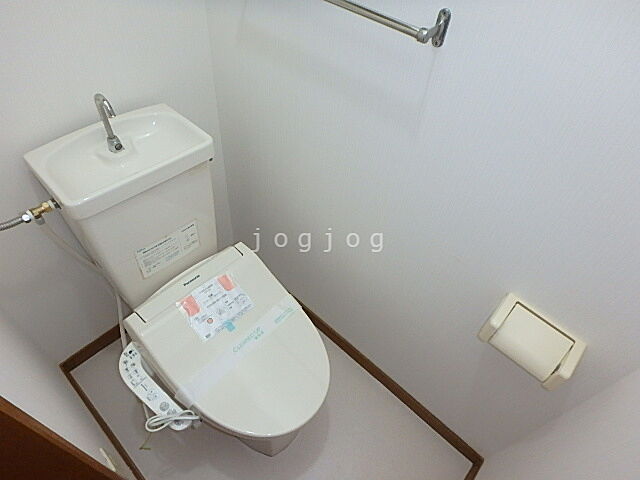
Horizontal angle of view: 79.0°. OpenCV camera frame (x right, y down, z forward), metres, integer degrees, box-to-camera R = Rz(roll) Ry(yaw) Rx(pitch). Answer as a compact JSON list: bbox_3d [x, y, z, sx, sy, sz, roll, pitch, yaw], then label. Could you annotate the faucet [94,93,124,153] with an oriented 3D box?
[{"bbox_3d":[-0.468,-0.252,0.870,0.075,0.155,0.033,37,54,23],"label":"faucet"}]

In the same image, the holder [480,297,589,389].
[{"bbox_3d":[0.438,0.215,0.813,0.169,0.093,0.097,37,54,23],"label":"holder"}]

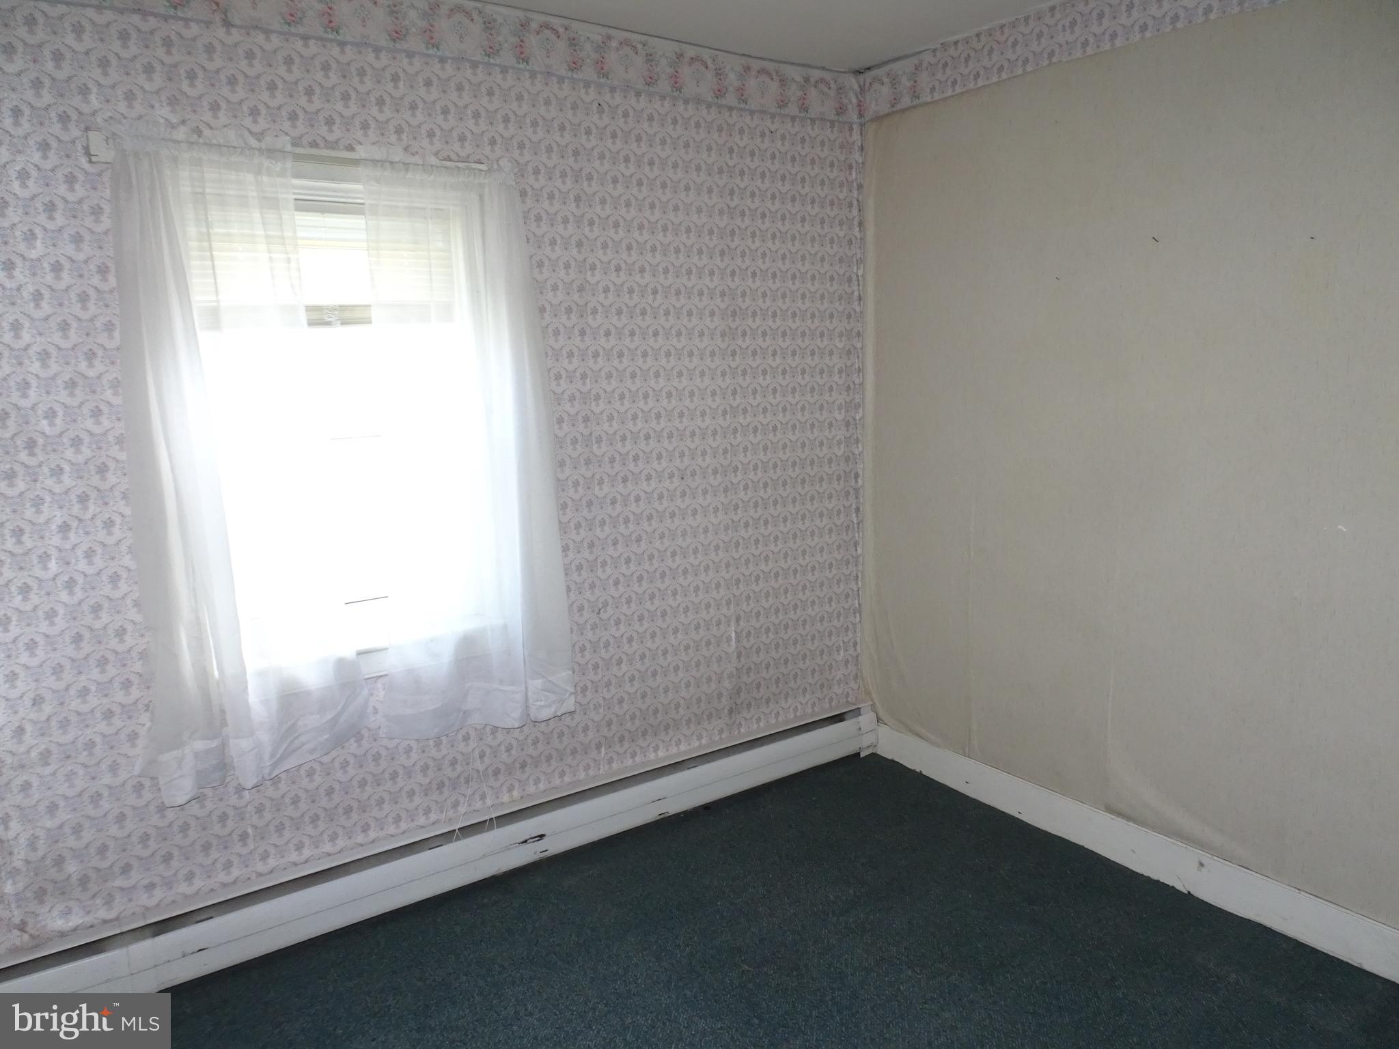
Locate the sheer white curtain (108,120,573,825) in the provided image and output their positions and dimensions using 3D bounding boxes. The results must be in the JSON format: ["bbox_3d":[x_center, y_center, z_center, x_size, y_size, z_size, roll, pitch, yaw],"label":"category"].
[{"bbox_3d":[-0.880,-0.137,2.498,1.160,1.590,0.120,-8,12,-34],"label":"sheer white curtain"}]

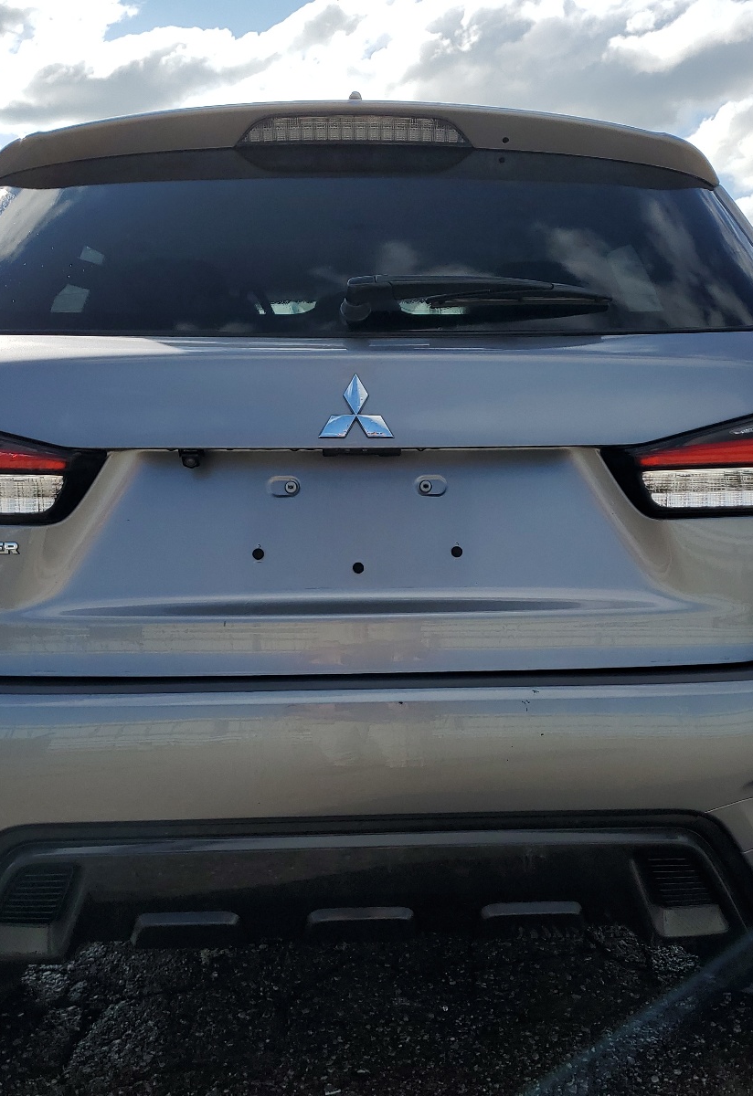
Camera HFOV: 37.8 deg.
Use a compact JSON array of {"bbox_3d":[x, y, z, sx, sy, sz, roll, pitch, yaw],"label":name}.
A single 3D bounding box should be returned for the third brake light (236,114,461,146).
[{"bbox_3d":[-0.032,-0.594,1.566,0.325,0.047,0.050,-1,8,-2],"label":"third brake light"}]

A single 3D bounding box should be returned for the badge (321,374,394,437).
[{"bbox_3d":[-0.026,-0.181,1.400,0.096,0.085,0.014,-1,0,-2],"label":"badge"}]

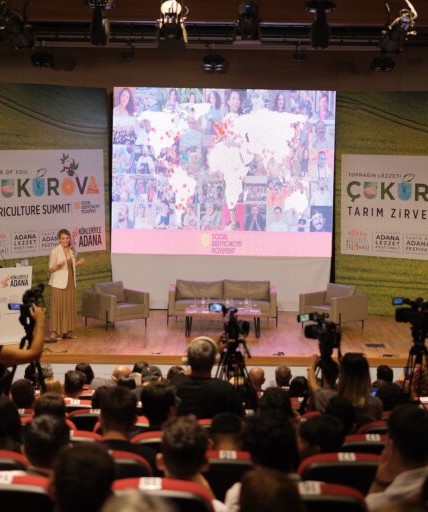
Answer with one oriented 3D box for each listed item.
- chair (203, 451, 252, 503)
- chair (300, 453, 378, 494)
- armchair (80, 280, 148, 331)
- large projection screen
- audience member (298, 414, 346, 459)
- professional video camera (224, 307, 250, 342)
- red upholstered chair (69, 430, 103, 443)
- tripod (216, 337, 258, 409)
[{"bbox_3d":[0.060,1.332,5.054,0.540,0.950,0.620,1,5,0],"label":"chair"},{"bbox_3d":[0.636,1.385,5.476,0.550,0.950,0.640,1,6,0],"label":"chair"},{"bbox_3d":[-1.610,0.789,17.633,0.820,0.750,0.780,-3,6,-37],"label":"armchair"},{"bbox_3d":[0.156,-0.978,19.153,3.980,4.000,0.120,1,6,0],"label":"large projection screen"},{"bbox_3d":[0.529,1.262,5.318,0.500,1.051,0.800,0,5,-9],"label":"audience member"},{"bbox_3d":[0.187,0.548,8.656,0.200,0.290,0.360,1,6,5],"label":"professional video camera"},{"bbox_3d":[-0.803,1.389,5.993,0.540,0.950,0.620,1,5,0],"label":"red upholstered chair"},{"bbox_3d":[0.157,1.341,8.740,0.750,1.400,0.720,1,6,0],"label":"tripod"}]

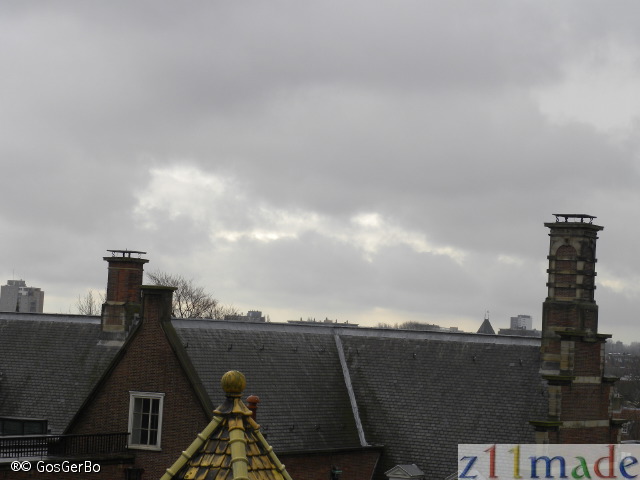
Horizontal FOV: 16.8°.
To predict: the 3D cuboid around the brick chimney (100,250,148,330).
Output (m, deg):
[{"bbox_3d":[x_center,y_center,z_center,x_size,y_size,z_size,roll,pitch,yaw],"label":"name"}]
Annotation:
[{"bbox_3d":[-8.766,2.278,97.000,1.420,3.620,1.580,2,-3,27],"label":"brick chimney"}]

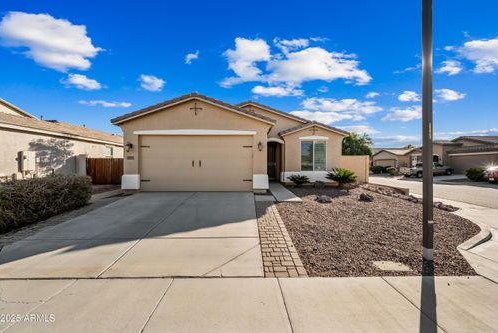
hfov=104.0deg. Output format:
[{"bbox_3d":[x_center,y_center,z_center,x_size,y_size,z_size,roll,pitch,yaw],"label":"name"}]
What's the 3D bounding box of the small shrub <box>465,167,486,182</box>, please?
[{"bbox_3d":[21.300,0.730,18.300,1.500,1.300,1.400,0,0,0],"label":"small shrub"}]

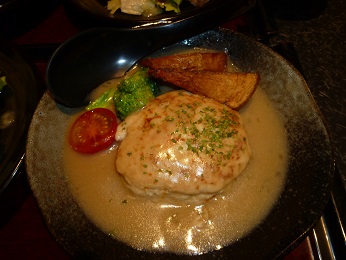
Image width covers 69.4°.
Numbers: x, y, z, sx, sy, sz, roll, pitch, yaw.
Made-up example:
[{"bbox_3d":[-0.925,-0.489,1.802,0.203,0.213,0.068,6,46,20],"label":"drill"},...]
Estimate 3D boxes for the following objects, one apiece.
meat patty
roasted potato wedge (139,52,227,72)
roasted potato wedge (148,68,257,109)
[{"bbox_3d":[0.007,0.009,0.197,0.105,0.033,0.094,0,60,1],"label":"meat patty"},{"bbox_3d":[0.009,-0.058,0.236,0.083,0.026,0.027,2,60,2],"label":"roasted potato wedge"},{"bbox_3d":[0.026,-0.039,0.223,0.094,0.028,0.030,10,61,7],"label":"roasted potato wedge"}]

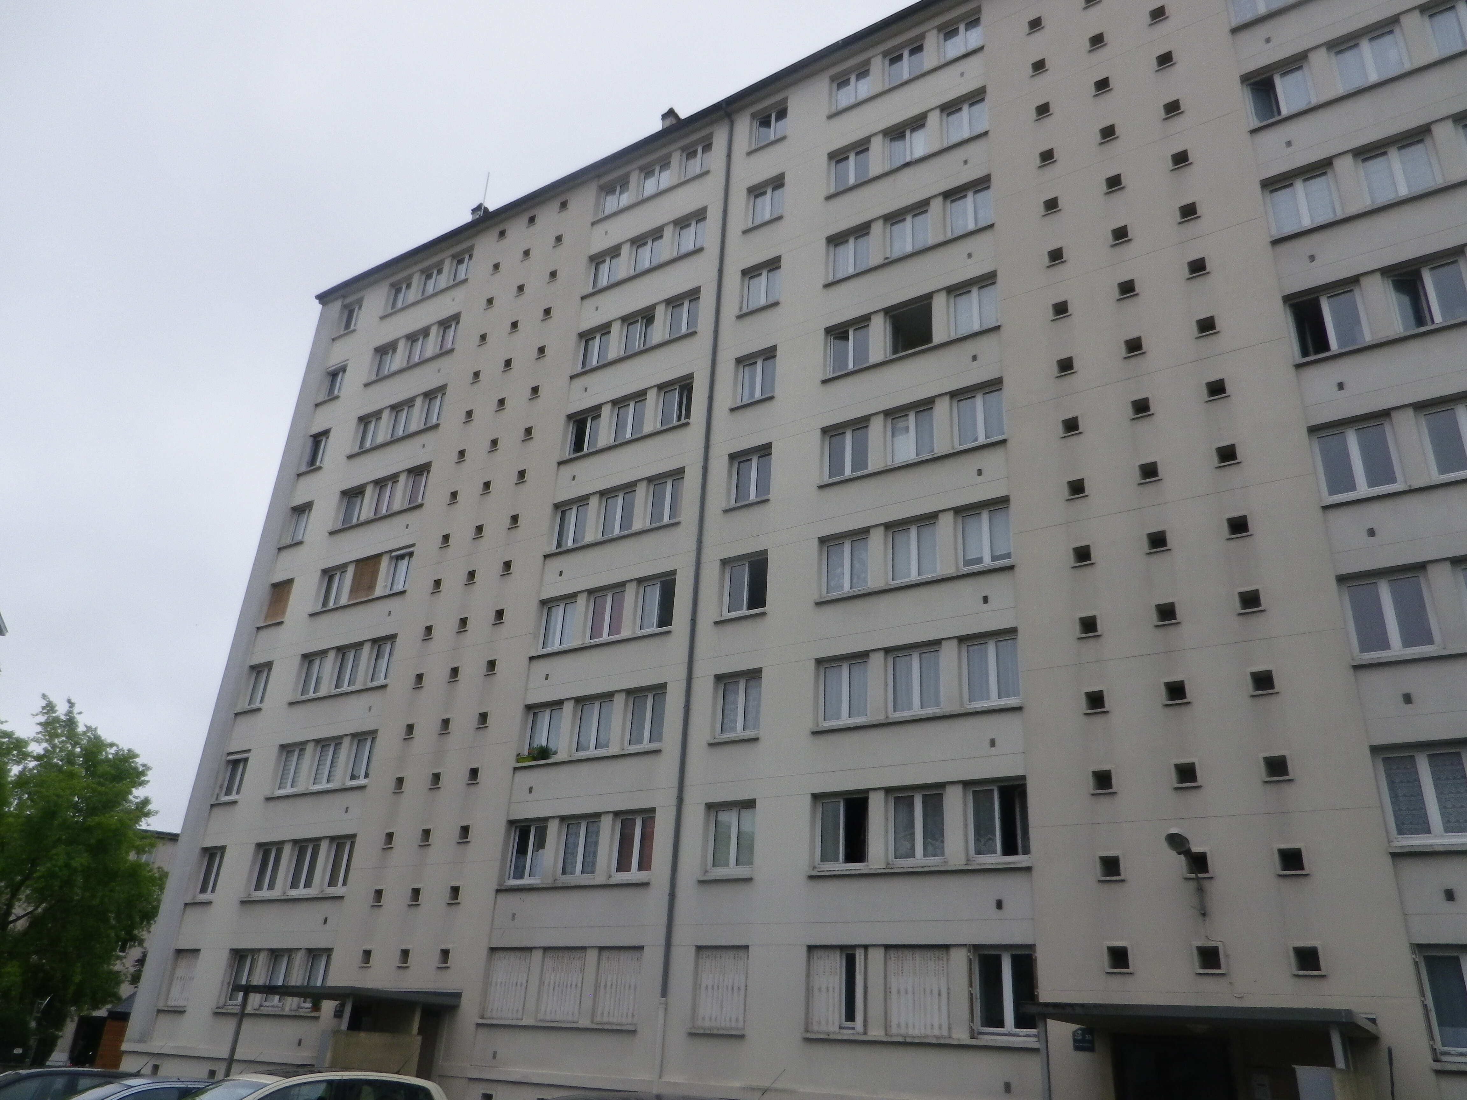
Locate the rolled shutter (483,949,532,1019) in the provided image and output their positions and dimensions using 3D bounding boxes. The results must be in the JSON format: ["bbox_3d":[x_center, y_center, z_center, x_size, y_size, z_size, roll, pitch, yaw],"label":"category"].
[{"bbox_3d":[-4.818,9.285,22.625,1.110,1.387,0.080,-12,-29,31],"label":"rolled shutter"}]

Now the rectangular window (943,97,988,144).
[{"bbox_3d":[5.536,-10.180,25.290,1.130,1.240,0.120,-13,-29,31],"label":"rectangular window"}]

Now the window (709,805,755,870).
[{"bbox_3d":[0.039,5.674,20.858,1.200,1.251,0.120,-13,-30,31],"label":"window"}]

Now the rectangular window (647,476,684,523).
[{"bbox_3d":[-1.551,-1.171,25.563,1.130,1.320,0.120,-13,-30,31],"label":"rectangular window"}]

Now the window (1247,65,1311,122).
[{"bbox_3d":[10.703,-8.918,20.830,1.070,1.197,0.130,-12,-29,31],"label":"window"}]

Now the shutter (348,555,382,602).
[{"bbox_3d":[-10.732,0.837,31.060,1.232,1.287,0.080,-13,-30,31],"label":"shutter"}]

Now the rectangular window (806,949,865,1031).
[{"bbox_3d":[1.881,7.624,18.364,1.191,1.346,0.160,-13,-30,31],"label":"rectangular window"}]

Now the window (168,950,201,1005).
[{"bbox_3d":[-14.788,11.575,28.587,1.050,1.387,0.100,-12,-29,31],"label":"window"}]

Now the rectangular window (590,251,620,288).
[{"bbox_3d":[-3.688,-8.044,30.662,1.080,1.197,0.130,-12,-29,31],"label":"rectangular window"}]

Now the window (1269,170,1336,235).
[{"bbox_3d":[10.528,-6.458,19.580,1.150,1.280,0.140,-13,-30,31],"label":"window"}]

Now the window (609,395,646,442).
[{"bbox_3d":[-2.724,-3.377,27.621,1.110,1.251,0.130,-12,-29,31],"label":"window"}]

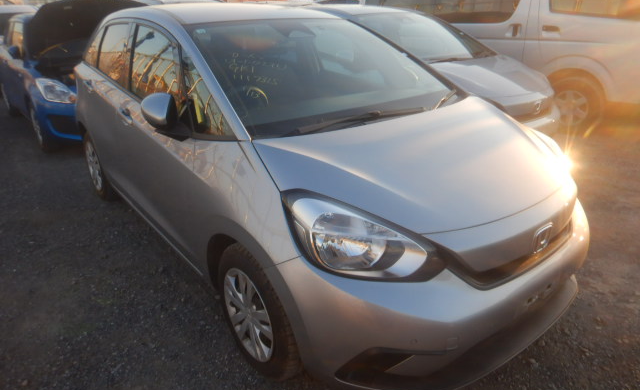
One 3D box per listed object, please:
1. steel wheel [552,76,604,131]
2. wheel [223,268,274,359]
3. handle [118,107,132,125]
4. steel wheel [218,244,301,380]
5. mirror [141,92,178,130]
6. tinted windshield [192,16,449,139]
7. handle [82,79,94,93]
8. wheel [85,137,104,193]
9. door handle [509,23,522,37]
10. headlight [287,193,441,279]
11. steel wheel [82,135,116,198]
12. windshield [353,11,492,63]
[{"bbox_3d":[3.123,-1.093,5.484,0.680,0.680,0.200,17,28,36],"label":"steel wheel"},{"bbox_3d":[-0.264,0.499,1.938,0.120,0.410,0.410,-18,28,-35],"label":"wheel"},{"bbox_3d":[-1.140,-0.466,2.596,0.055,0.060,0.210,-18,28,-35],"label":"handle"},{"bbox_3d":[-0.254,0.494,1.944,0.190,0.600,0.600,-18,28,-35],"label":"steel wheel"},{"bbox_3d":[-0.694,-0.369,1.934,0.190,0.150,0.130,-18,28,-35],"label":"mirror"},{"bbox_3d":[0.030,-0.697,2.336,1.400,0.100,1.038,-18,53,-35],"label":"tinted windshield"},{"bbox_3d":[-1.642,-0.767,3.145,0.055,0.060,0.210,-18,28,-35],"label":"handle"},{"bbox_3d":[-1.852,-0.252,3.758,0.120,0.410,0.410,-18,28,-35],"label":"wheel"},{"bbox_3d":[2.435,-2.059,5.555,0.170,0.160,0.060,17,28,36],"label":"door handle"},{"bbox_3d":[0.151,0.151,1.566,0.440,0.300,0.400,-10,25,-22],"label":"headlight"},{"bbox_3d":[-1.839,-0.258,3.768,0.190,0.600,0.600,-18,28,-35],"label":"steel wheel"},{"bbox_3d":[1.049,-1.607,4.484,1.400,0.100,1.103,-19,53,-38],"label":"windshield"}]

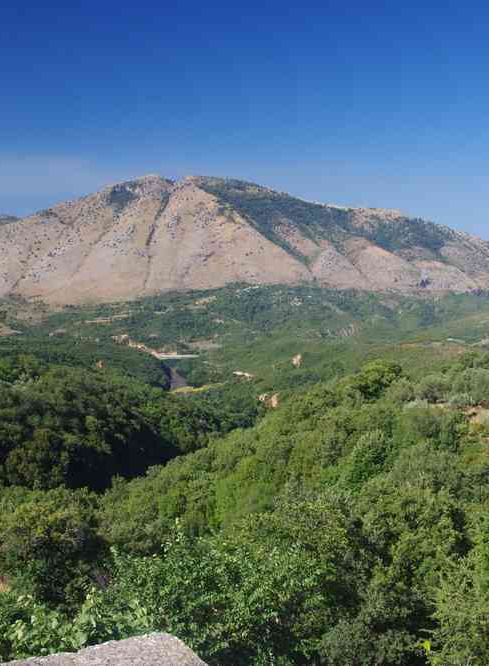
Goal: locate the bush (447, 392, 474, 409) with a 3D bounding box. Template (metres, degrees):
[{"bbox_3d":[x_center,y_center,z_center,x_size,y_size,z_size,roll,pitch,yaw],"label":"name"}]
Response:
[{"bbox_3d":[25.948,8.109,90.000,3.060,1.860,2.820,0,3,0],"label":"bush"}]

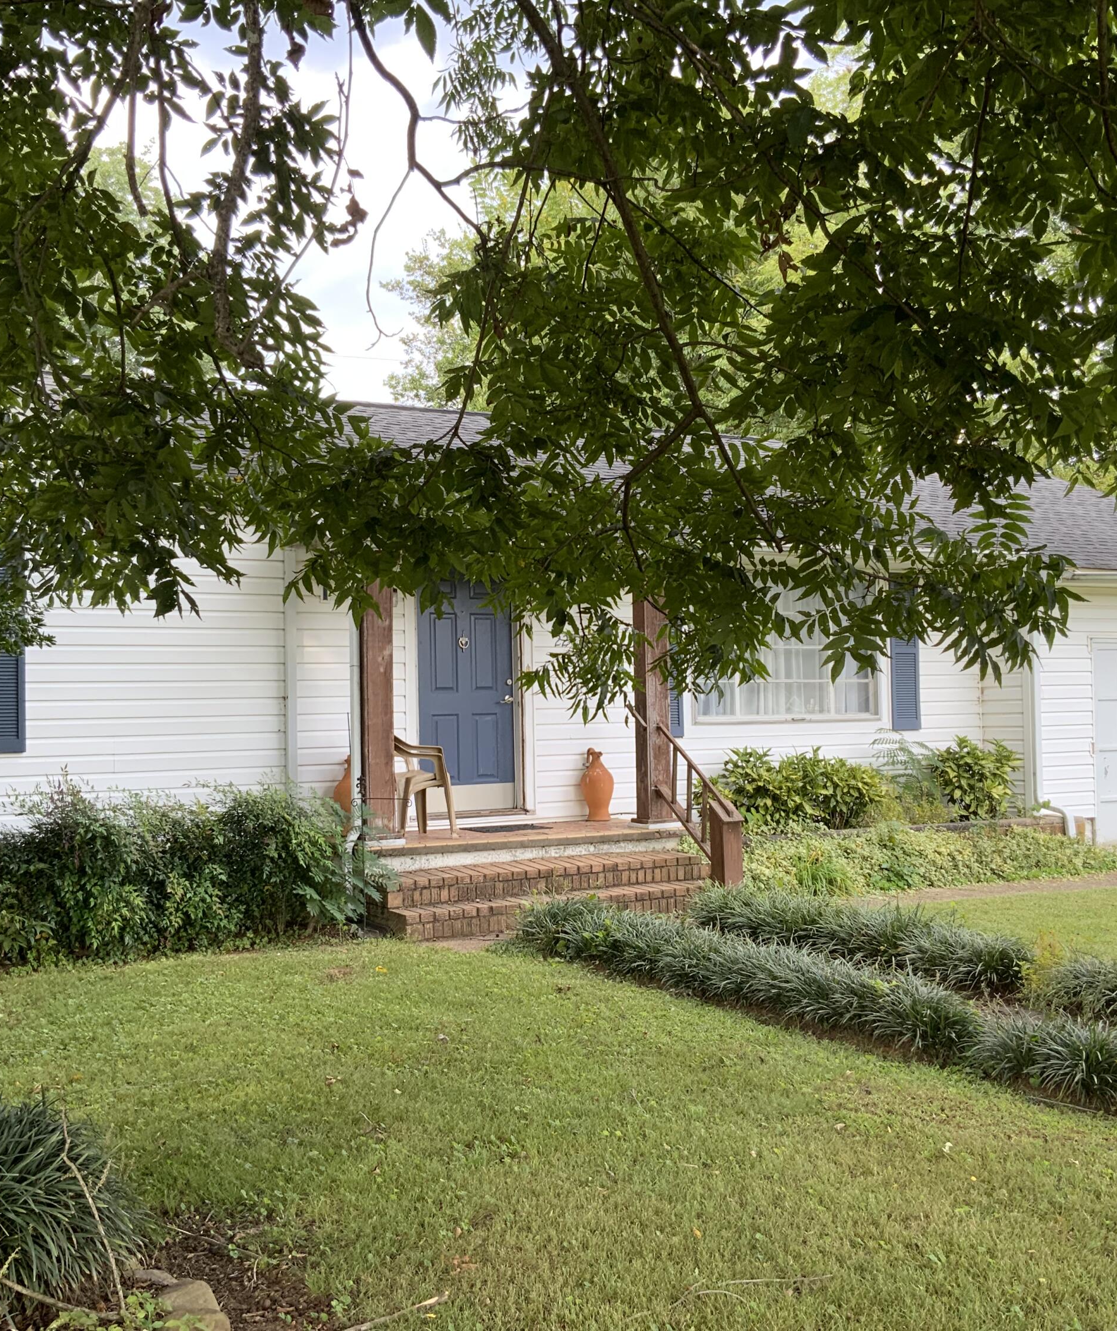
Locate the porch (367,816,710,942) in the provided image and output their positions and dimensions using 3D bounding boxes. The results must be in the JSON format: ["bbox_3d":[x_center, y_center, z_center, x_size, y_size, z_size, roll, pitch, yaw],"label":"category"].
[{"bbox_3d":[-0.253,1.510,10.916,2.809,0.497,2.221,0,-2,-29],"label":"porch"}]

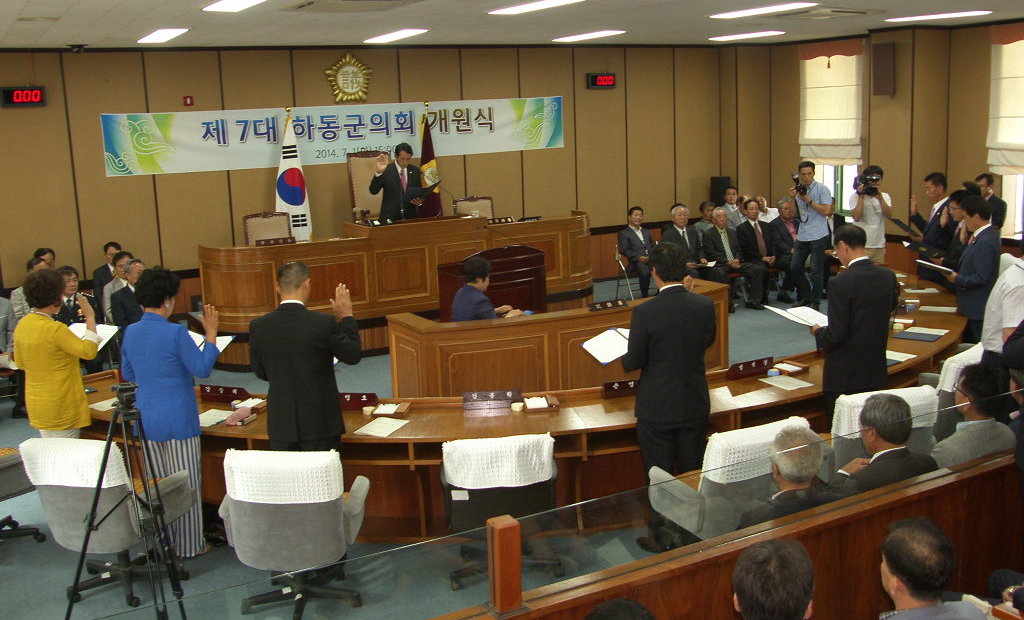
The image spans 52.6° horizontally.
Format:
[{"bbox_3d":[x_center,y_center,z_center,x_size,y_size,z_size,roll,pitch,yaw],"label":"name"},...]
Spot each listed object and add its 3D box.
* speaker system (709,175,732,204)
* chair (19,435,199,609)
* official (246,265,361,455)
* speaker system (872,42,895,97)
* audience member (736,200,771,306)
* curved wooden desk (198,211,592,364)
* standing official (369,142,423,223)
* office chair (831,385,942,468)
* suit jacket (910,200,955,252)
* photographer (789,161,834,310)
[{"bbox_3d":[3.073,-1.691,15.224,0.320,0.550,0.300,0,11,10],"label":"speaker system"},{"bbox_3d":[-2.086,1.040,5.463,0.650,0.890,0.660,1,11,18],"label":"chair"},{"bbox_3d":[-1.142,0.608,5.700,0.600,1.730,0.460,-1,11,4],"label":"official"},{"bbox_3d":[4.539,-2.950,12.650,0.140,0.600,0.320,-8,12,-28],"label":"speaker system"},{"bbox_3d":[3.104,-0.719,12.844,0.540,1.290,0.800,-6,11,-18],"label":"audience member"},{"bbox_3d":[-1.034,-0.317,11.347,4.420,1.390,0.850,-8,12,-27],"label":"curved wooden desk"},{"bbox_3d":[-1.301,-1.039,11.762,0.580,1.680,0.450,-8,11,-28],"label":"standing official"},{"bbox_3d":[2.070,0.829,6.190,0.680,0.870,0.660,-5,11,-16],"label":"office chair"},{"bbox_3d":[4.086,-0.709,9.990,0.400,0.720,0.470,-5,11,-12],"label":"suit jacket"},{"bbox_3d":[3.604,-0.907,12.500,0.550,1.750,0.500,8,15,42],"label":"photographer"}]

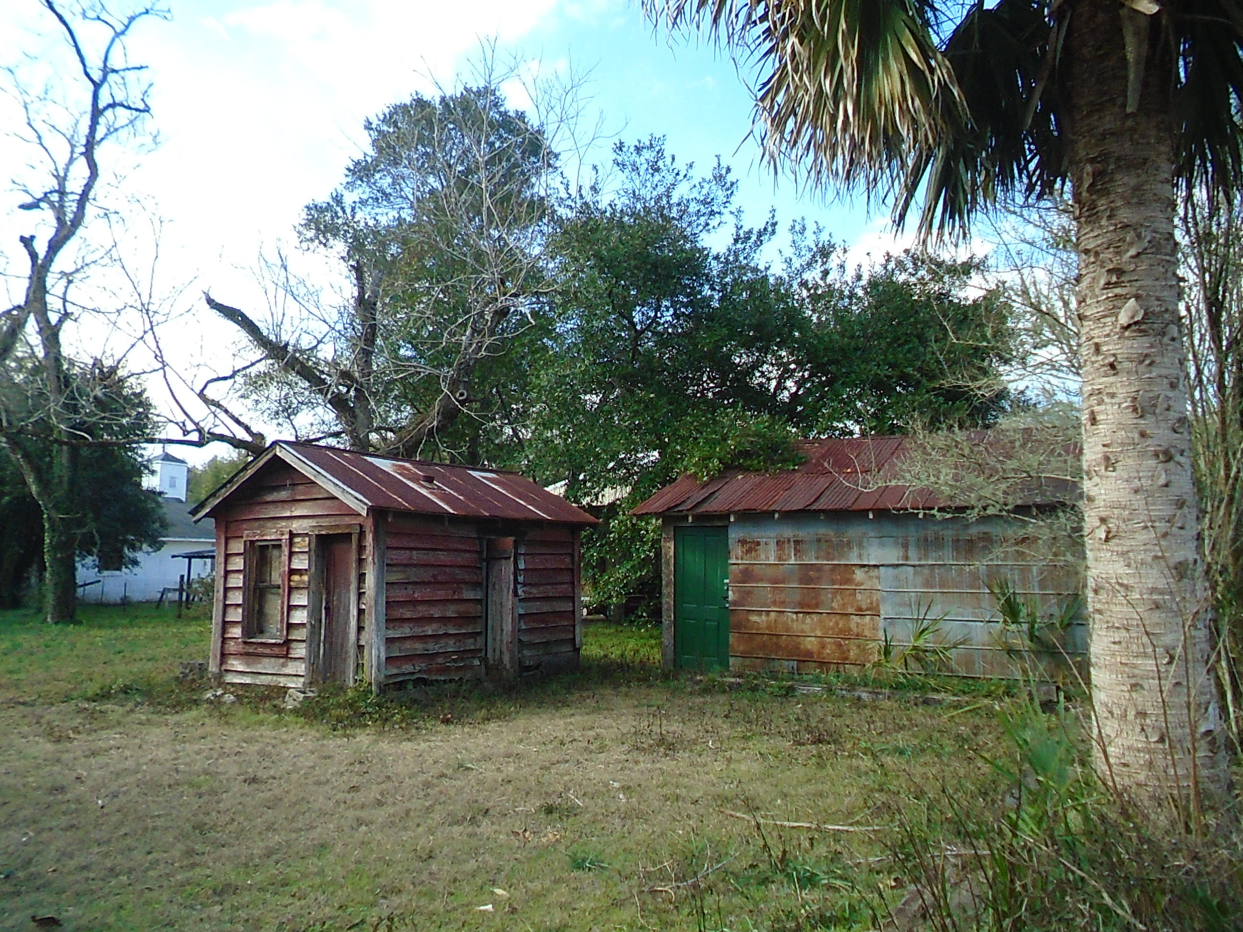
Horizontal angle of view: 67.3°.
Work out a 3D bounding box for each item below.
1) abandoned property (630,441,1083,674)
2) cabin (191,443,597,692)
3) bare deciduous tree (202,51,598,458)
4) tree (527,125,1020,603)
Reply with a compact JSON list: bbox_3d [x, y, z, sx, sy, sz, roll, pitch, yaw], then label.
[{"bbox_3d":[4.384,1.258,14.251,6.550,3.500,5.600,-4,-7,31],"label":"abandoned property"},{"bbox_3d":[-3.081,1.409,13.370,3.550,3.070,4.500,-4,-8,33],"label":"cabin"},{"bbox_3d":[-4.481,-2.630,18.906,8.000,12.230,7.200,0,-6,0],"label":"bare deciduous tree"},{"bbox_3d":[2.985,-1.709,19.107,10.110,10.470,8.500,0,-6,0],"label":"tree"}]

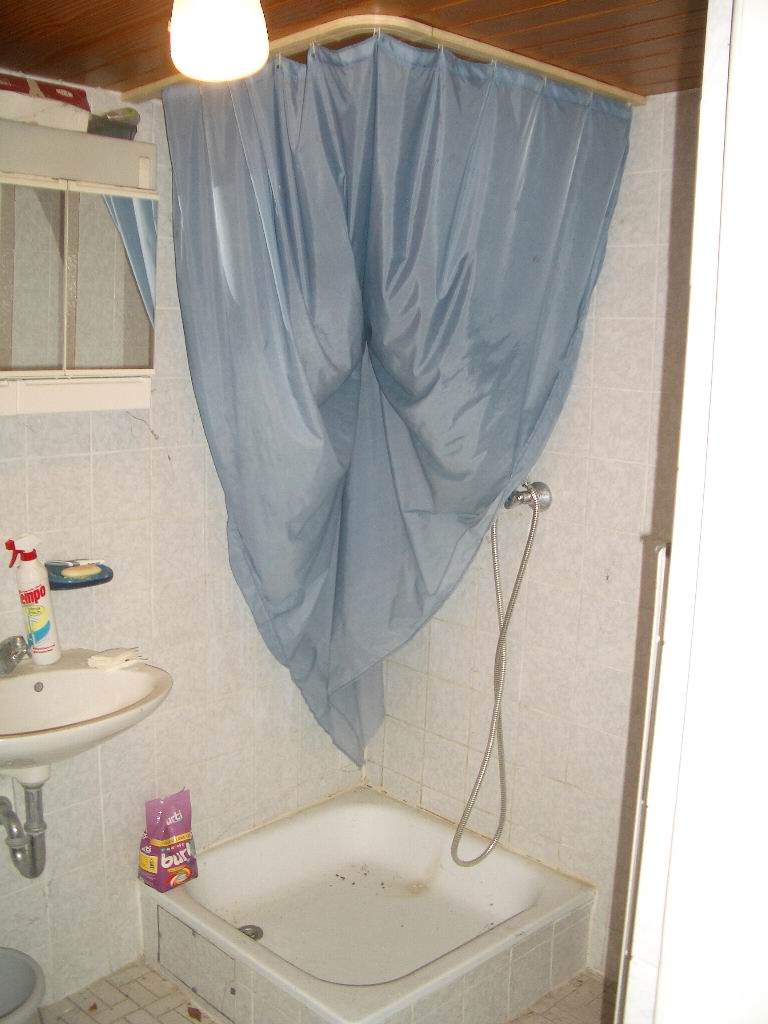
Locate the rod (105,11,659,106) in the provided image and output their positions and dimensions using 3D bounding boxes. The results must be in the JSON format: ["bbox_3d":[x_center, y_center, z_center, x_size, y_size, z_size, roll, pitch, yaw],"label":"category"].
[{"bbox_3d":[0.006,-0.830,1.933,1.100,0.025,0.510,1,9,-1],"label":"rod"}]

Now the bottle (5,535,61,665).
[{"bbox_3d":[-0.727,0.179,2.132,0.090,0.272,0.065,-7,12,-9],"label":"bottle"}]

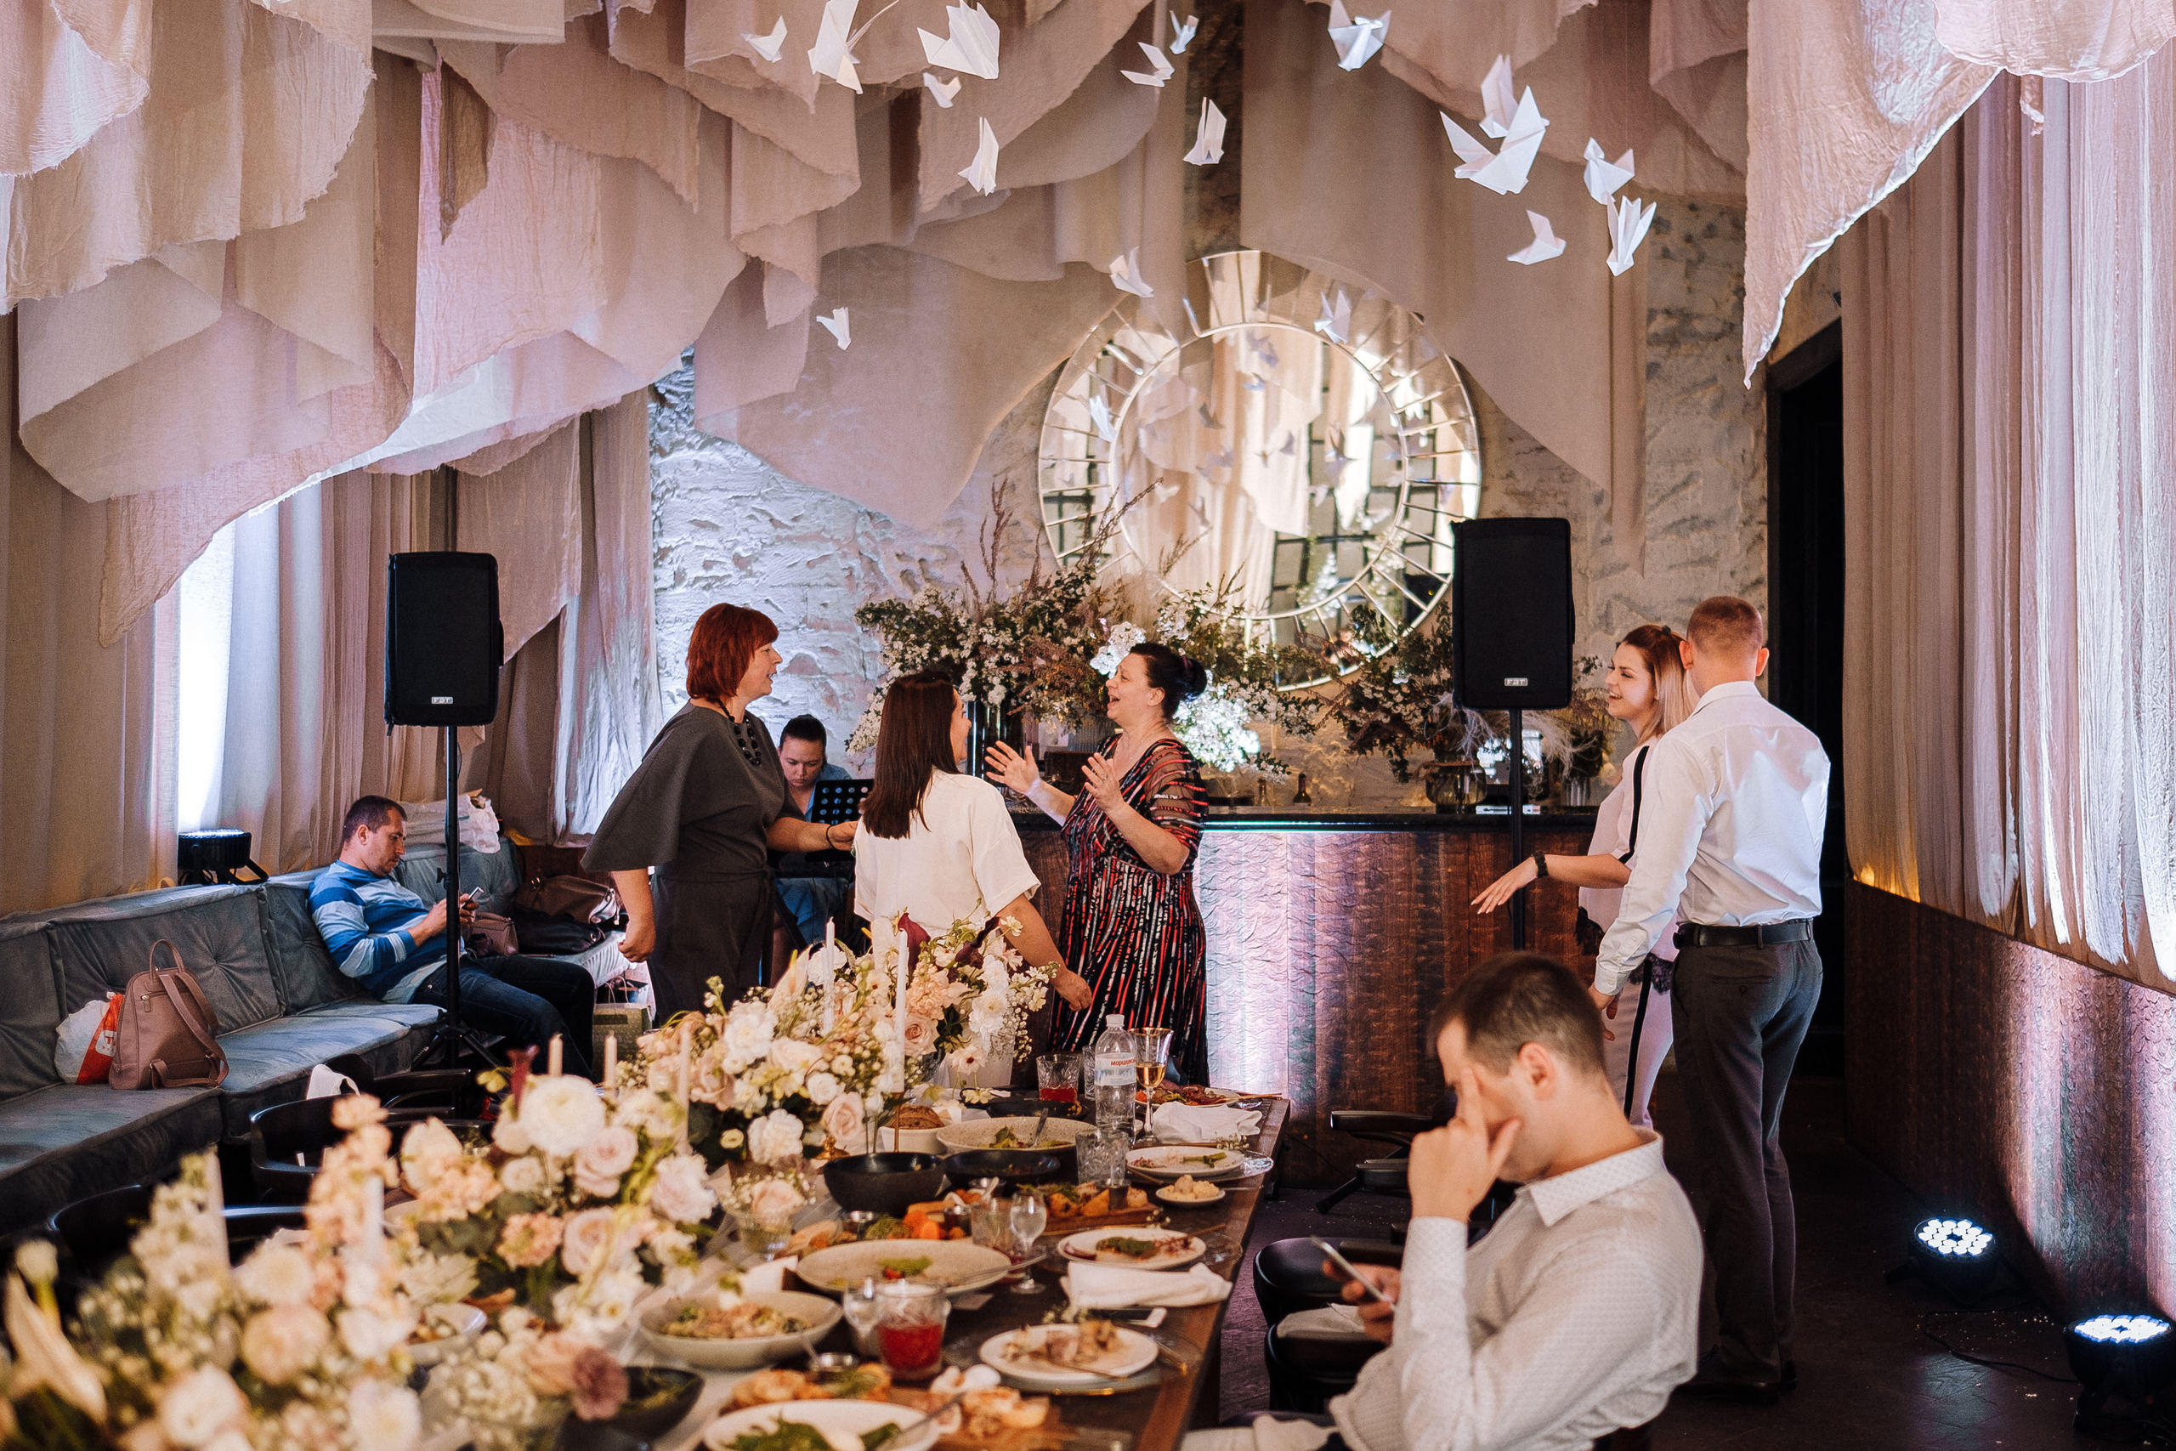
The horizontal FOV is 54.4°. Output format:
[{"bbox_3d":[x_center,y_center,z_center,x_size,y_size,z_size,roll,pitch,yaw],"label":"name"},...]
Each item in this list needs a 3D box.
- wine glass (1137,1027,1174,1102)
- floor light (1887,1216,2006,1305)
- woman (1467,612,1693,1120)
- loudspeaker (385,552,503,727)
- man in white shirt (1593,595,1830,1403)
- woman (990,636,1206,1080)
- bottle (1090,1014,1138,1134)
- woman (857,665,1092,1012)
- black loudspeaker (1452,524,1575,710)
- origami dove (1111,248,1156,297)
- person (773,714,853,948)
[{"bbox_3d":[0.113,0.644,3.779,0.080,0.200,0.080,0,2,0],"label":"wine glass"},{"bbox_3d":[2.240,1.368,5.489,0.310,0.165,0.240,1,2,35],"label":"floor light"},{"bbox_3d":[1.219,0.606,5.168,0.570,1.710,0.450,0,2,4],"label":"woman"},{"bbox_3d":[-2.069,-0.275,6.825,0.335,0.545,0.320,-1,2,-19],"label":"loudspeaker"},{"bbox_3d":[1.394,0.593,4.738,0.510,1.760,0.370,0,2,-10],"label":"man in white shirt"},{"bbox_3d":[0.043,0.618,5.669,0.560,1.660,0.480,-1,2,-35],"label":"woman"},{"bbox_3d":[0.051,0.632,3.778,0.071,0.225,0.071,0,2,0],"label":"bottle"},{"bbox_3d":[-0.297,0.654,5.420,0.550,1.600,0.400,1,2,25],"label":"woman"},{"bbox_3d":[1.263,-0.325,6.244,0.340,0.545,0.320,0,2,2],"label":"black loudspeaker"},{"bbox_3d":[0.129,-1.316,6.150,0.140,0.140,0.125,0,1,-22],"label":"origami dove"},{"bbox_3d":[-0.941,0.675,7.271,0.530,1.420,0.720,0,2,-12],"label":"person"}]

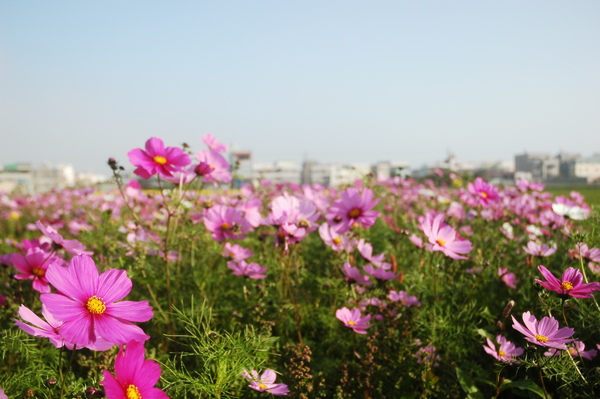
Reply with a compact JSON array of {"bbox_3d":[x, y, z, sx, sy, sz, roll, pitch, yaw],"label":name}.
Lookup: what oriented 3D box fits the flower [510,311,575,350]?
[{"bbox_3d":[0.289,0.162,0.715,0.073,0.026,0.073,0,28,-6],"label":"flower"}]

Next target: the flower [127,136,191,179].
[{"bbox_3d":[-0.166,-0.043,0.711,0.073,0.073,0.024,0,-43,-10],"label":"flower"}]

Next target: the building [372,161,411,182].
[{"bbox_3d":[32.967,-9.728,216.000,13.310,8.410,12.000,0,2,3],"label":"building"}]

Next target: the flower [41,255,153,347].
[{"bbox_3d":[-0.149,0.076,0.444,0.076,0.076,0.022,0,-27,-13],"label":"flower"}]

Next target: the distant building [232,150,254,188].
[{"bbox_3d":[-16.979,-9.254,174.000,6.240,9.710,8.000,0,2,-2],"label":"distant building"}]

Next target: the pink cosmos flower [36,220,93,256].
[{"bbox_3d":[-0.282,0.052,0.711,0.075,0.024,0.075,32,-7,-15],"label":"pink cosmos flower"}]

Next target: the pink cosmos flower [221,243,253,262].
[{"bbox_3d":[-0.135,0.121,1.311,0.065,0.024,0.065,0,42,13],"label":"pink cosmos flower"}]

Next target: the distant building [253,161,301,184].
[{"bbox_3d":[-8.075,-9.278,206.000,16.010,8.010,12.000,0,2,-1],"label":"distant building"}]

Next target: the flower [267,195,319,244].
[{"bbox_3d":[-0.009,0.028,0.817,0.072,0.072,0.025,0,-37,-15],"label":"flower"}]

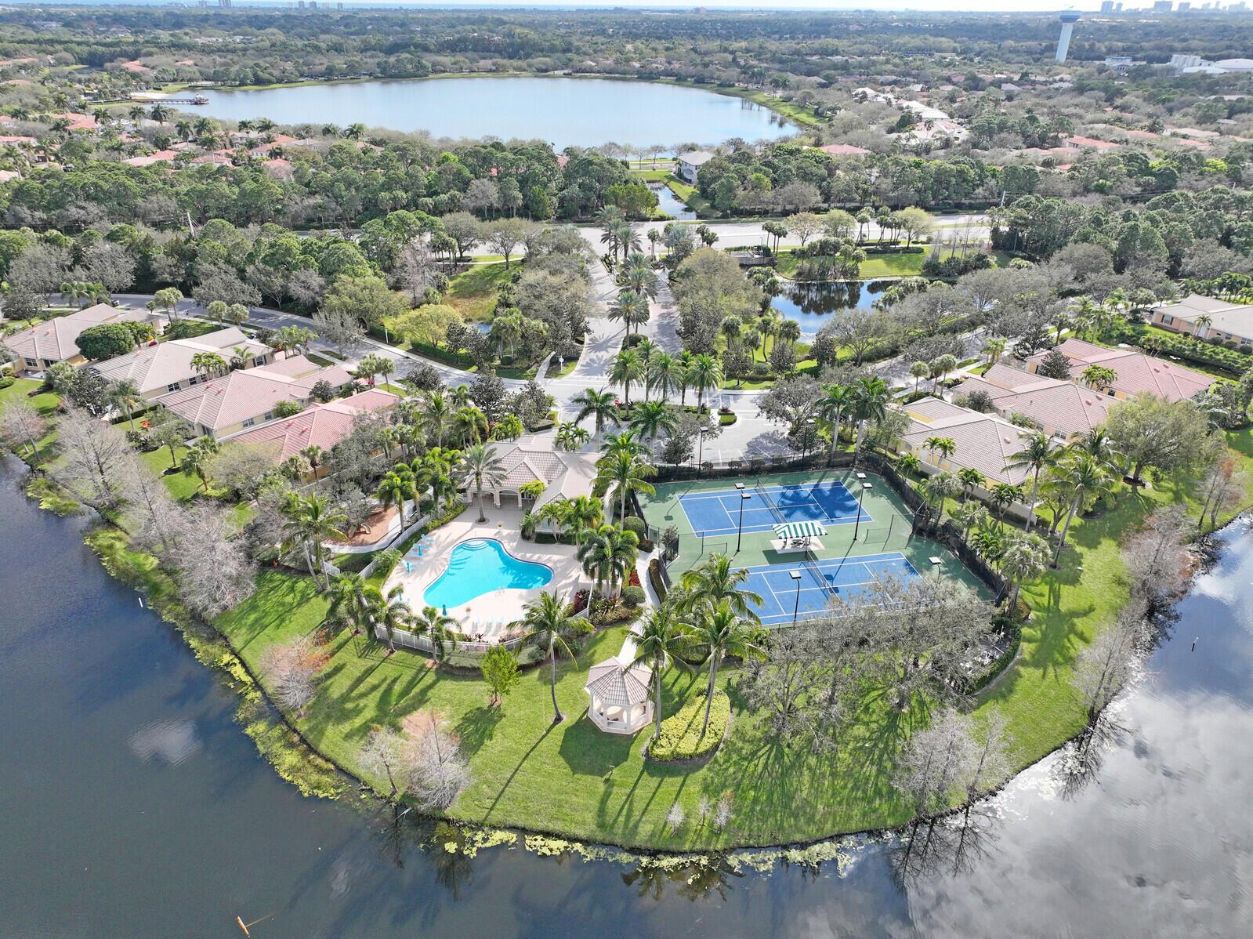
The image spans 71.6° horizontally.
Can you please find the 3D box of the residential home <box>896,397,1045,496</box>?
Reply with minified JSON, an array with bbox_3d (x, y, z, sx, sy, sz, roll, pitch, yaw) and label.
[{"bbox_3d":[50.604,-5.459,129.732,17.100,6.700,25.500,-20,34,-33],"label":"residential home"}]

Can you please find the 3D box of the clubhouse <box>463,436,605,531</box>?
[{"bbox_3d":[-12.404,0.319,118.588,18.300,6.200,21.800,3,28,5],"label":"clubhouse"}]

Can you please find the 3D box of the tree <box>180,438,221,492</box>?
[{"bbox_3d":[-58.112,-0.141,117.688,4.600,6.600,4.600,1,28,0],"label":"tree"}]

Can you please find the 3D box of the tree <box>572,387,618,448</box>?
[{"bbox_3d":[-4.446,-6.960,127.748,6.400,10.300,6.400,-1,28,-2],"label":"tree"}]

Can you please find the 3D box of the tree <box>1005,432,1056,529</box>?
[{"bbox_3d":[50.070,2.081,109.093,6.882,13.020,6.882,1,28,0],"label":"tree"}]

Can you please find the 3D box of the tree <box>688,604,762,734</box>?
[{"bbox_3d":[7.423,18.420,76.414,7.400,14.600,7.400,1,28,0],"label":"tree"}]

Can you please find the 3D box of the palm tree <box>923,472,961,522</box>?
[{"bbox_3d":[40.201,4.086,111.040,4.800,7.620,4.700,1,28,0],"label":"palm tree"}]

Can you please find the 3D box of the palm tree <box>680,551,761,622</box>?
[{"bbox_3d":[8.389,14.800,80.790,7.770,16.450,7.770,0,28,0],"label":"palm tree"}]

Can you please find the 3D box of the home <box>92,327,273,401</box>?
[{"bbox_3d":[-78.411,-20.111,154.299,17.700,6.600,25.800,19,33,30],"label":"home"}]

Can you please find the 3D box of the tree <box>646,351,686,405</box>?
[{"bbox_3d":[6.153,-13.119,138.865,6.031,10.946,6.031,1,28,0],"label":"tree"}]

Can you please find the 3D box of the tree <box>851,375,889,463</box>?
[{"bbox_3d":[34.336,-6.888,124.742,5.700,13.680,5.700,9,29,15],"label":"tree"}]

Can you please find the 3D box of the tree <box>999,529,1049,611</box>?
[{"bbox_3d":[42.704,11.073,95.097,5.350,10.070,5.350,0,28,0],"label":"tree"}]

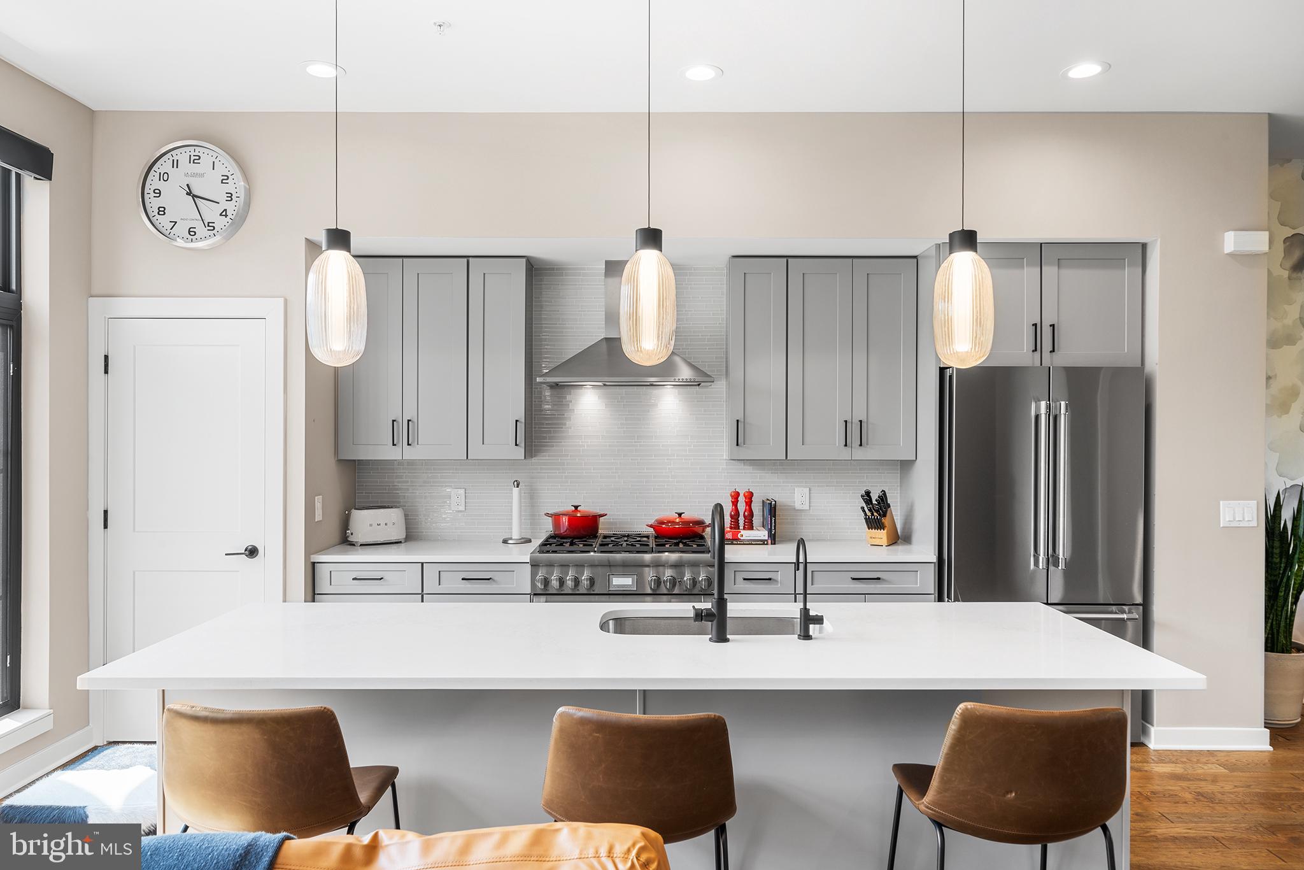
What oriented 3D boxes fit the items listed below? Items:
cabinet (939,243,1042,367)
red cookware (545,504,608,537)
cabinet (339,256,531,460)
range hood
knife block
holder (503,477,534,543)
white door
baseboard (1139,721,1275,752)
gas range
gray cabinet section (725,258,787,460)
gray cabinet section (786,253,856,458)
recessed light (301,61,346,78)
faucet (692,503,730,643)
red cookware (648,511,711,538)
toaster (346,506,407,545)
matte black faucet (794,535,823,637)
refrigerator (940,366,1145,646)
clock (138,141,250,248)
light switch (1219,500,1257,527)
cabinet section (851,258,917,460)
[{"bbox_3d":[1.672,-0.642,4.600,0.505,0.607,0.610,0,0,0],"label":"cabinet"},{"bbox_3d":[-0.415,0.466,4.720,0.338,0.173,0.270,0,0,0],"label":"red cookware"},{"bbox_3d":[-1.157,-0.406,4.765,0.990,1.066,0.345,0,0,0],"label":"cabinet"},{"bbox_3d":[-0.134,-0.616,4.697,0.911,0.685,0.460,0,0,0],"label":"range hood"},{"bbox_3d":[1.258,0.483,4.715,0.112,0.220,0.230,0,0,30],"label":"knife block"},{"bbox_3d":[-0.731,0.420,4.790,0.163,0.350,0.163,0,0,0],"label":"holder"},{"bbox_3d":[-2.270,0.466,4.267,0.770,2.050,0.050,0,0,0],"label":"white door"},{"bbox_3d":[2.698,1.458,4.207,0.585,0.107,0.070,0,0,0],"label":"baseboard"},{"bbox_3d":[-0.144,1.034,4.592,0.911,0.950,0.690,0,0,0],"label":"gas range"},{"bbox_3d":[0.560,-0.402,4.755,0.310,1.067,0.330,0,0,0],"label":"gray cabinet section"},{"bbox_3d":[0.889,-0.402,4.755,0.345,1.067,0.330,0,0,0],"label":"gray cabinet section"},{"bbox_3d":[-1.417,-1.567,3.745,0.180,0.025,0.180,0,0,0],"label":"recessed light"},{"bbox_3d":[0.172,0.400,2.632,0.108,0.390,0.280,0,0,0],"label":"faucet"},{"bbox_3d":[0.152,0.488,4.710,0.360,0.135,0.300,0,0,0],"label":"red cookware"},{"bbox_3d":[-1.504,0.493,4.778,0.310,0.200,0.195,0,0,-30],"label":"toaster"},{"bbox_3d":[0.466,0.451,2.609,0.076,0.290,0.165,0,0,0],"label":"matte black faucet"},{"bbox_3d":[1.901,0.594,4.471,0.910,1.830,0.780,0,0,0],"label":"refrigerator"},{"bbox_3d":[-2.194,-1.150,4.160,0.503,0.503,0.052,0,0,0],"label":"clock"},{"bbox_3d":[2.842,0.381,4.205,0.168,0.124,0.012,0,0,0],"label":"light switch"},{"bbox_3d":[1.230,-0.402,4.755,0.343,1.067,0.330,0,0,0],"label":"cabinet section"}]

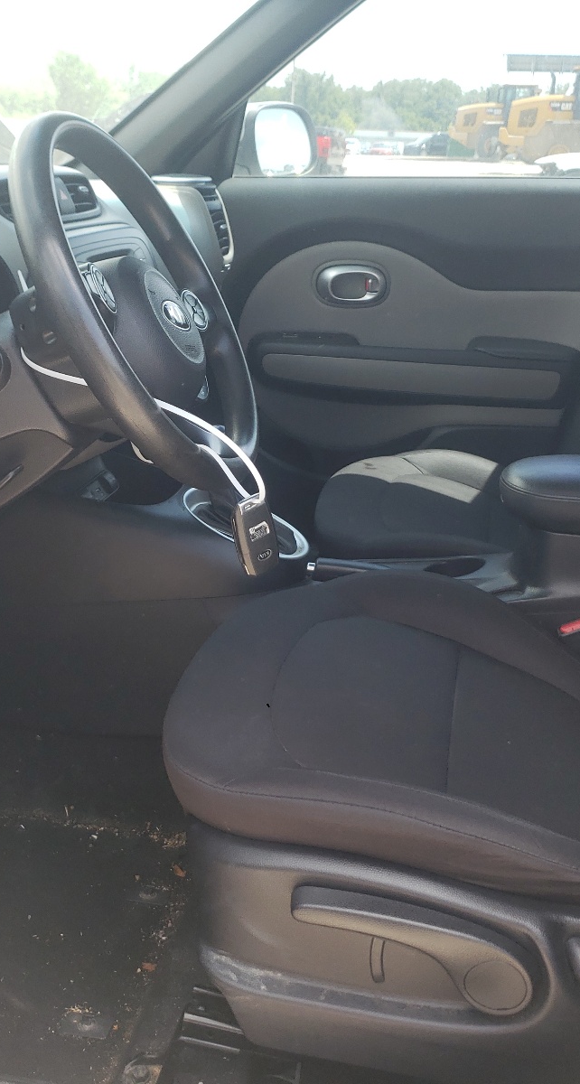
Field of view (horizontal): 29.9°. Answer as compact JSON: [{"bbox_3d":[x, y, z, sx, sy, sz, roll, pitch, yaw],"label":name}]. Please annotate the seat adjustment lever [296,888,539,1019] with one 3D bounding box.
[{"bbox_3d":[0.094,0.319,0.866,0.208,0.072,0.042,18,23,4],"label":"seat adjustment lever"}]

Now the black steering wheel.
[{"bbox_3d":[-0.147,-0.214,1.022,0.105,0.376,0.376,-22,14,18],"label":"black steering wheel"}]

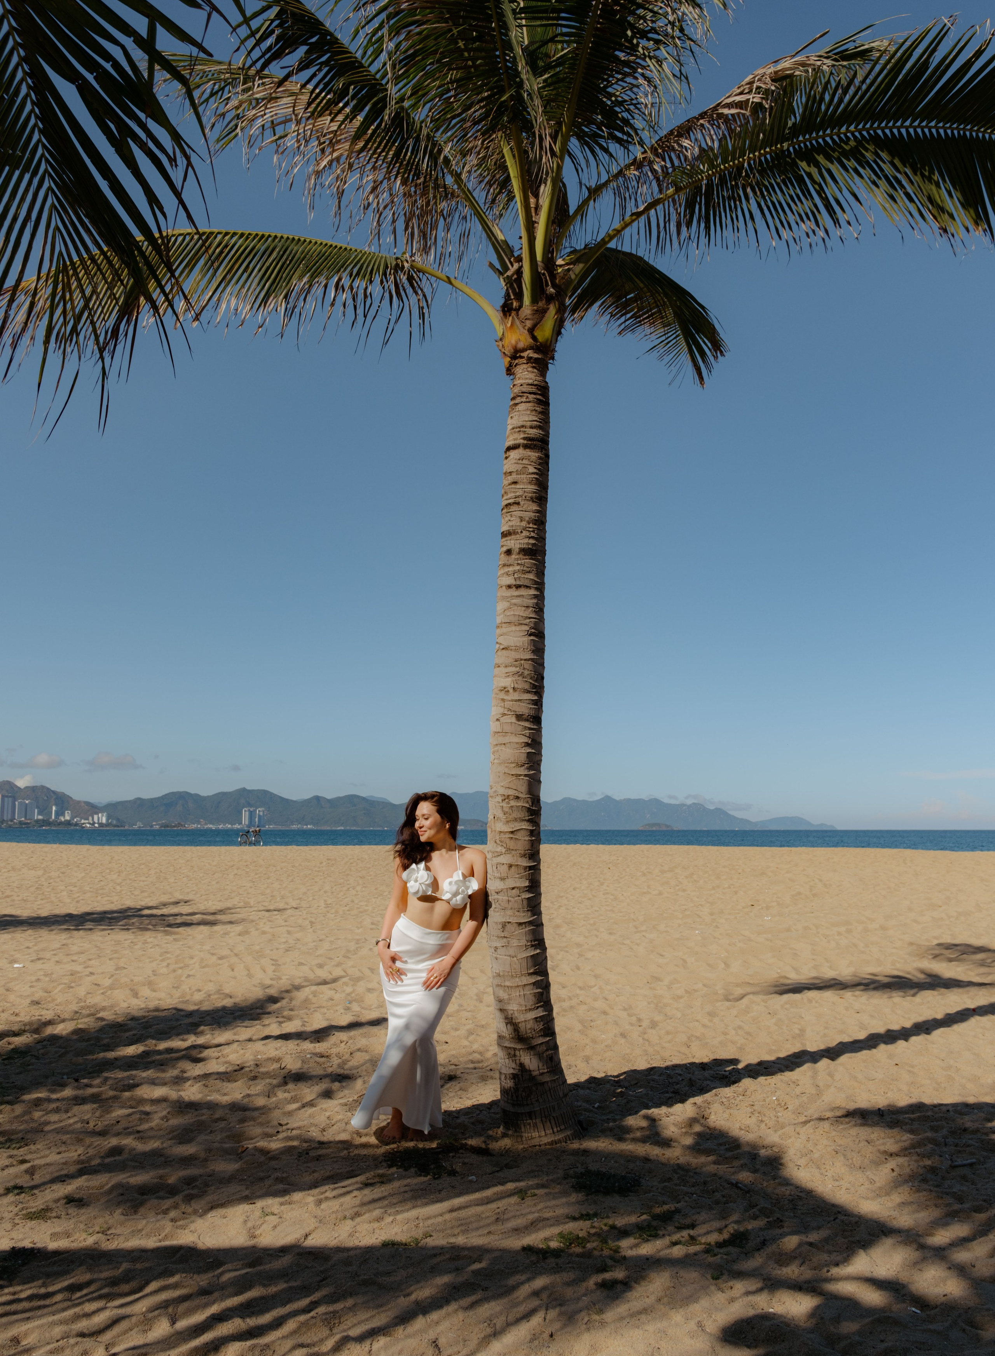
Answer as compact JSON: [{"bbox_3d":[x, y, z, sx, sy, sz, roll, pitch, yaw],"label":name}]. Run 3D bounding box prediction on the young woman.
[{"bbox_3d":[-0.390,1.390,4.900,0.660,1.620,0.380,-1,-9,5],"label":"young woman"}]

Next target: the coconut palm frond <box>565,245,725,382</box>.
[{"bbox_3d":[0.965,-2.390,6.500,0.750,0.800,1.500,-5,-10,30],"label":"coconut palm frond"}]

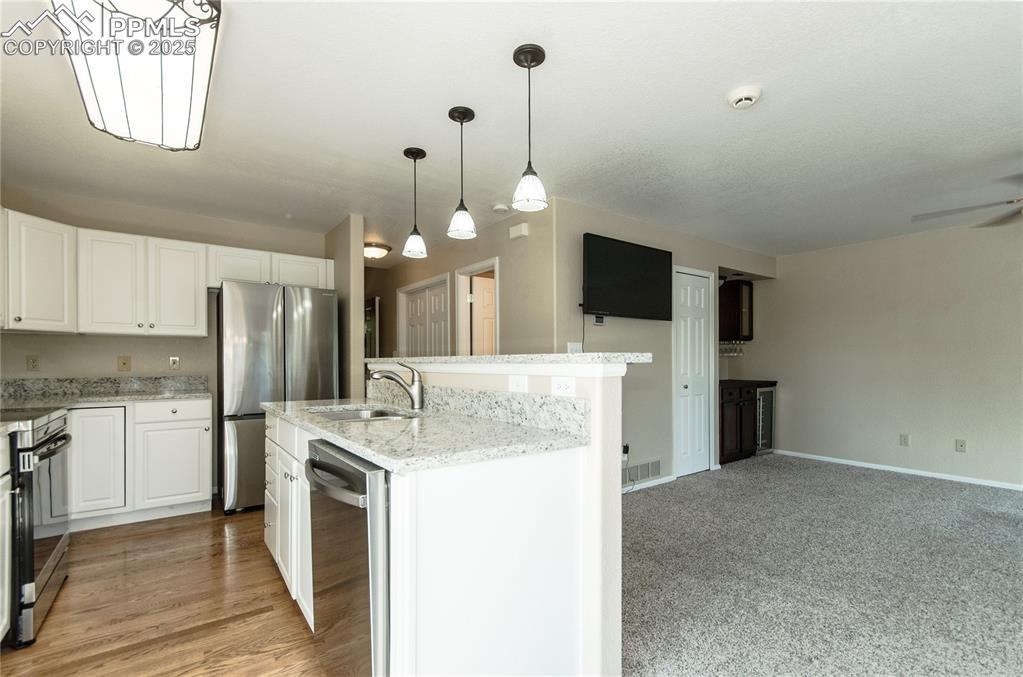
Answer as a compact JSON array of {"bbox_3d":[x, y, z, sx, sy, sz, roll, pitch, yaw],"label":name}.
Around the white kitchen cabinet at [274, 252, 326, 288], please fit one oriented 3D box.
[{"bbox_3d":[-2.042,-0.583,4.057,0.479,0.340,0.320,2,-4,-41],"label":"white kitchen cabinet"}]

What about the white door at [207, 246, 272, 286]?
[{"bbox_3d":[-2.320,-0.591,3.642,0.460,0.350,0.025,1,-2,-37],"label":"white door"}]

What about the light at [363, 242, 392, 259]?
[{"bbox_3d":[-1.400,-0.910,4.346,0.370,0.160,0.370,2,-4,-38],"label":"light"}]

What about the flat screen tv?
[{"bbox_3d":[1.052,-0.499,3.716,1.180,0.655,0.060,2,-4,-38],"label":"flat screen tv"}]

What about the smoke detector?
[{"bbox_3d":[1.122,-1.153,2.039,0.150,0.050,0.150,0,-3,0],"label":"smoke detector"}]

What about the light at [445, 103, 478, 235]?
[{"bbox_3d":[-0.255,-0.850,2.179,0.153,0.633,0.153,0,-3,0],"label":"light"}]

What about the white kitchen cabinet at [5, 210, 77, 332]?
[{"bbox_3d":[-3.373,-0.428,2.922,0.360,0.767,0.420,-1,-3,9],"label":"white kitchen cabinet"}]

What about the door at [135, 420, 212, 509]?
[{"bbox_3d":[-2.517,0.928,3.165,0.450,0.590,0.030,2,-4,-41],"label":"door"}]

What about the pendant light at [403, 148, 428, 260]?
[{"bbox_3d":[-0.591,-0.826,2.596,0.152,0.635,0.152,2,-4,-38],"label":"pendant light"}]

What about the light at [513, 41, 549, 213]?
[{"bbox_3d":[0.077,-0.864,1.755,0.147,0.650,0.147,0,-3,0],"label":"light"}]

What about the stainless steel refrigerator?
[{"bbox_3d":[-2.059,0.479,3.769,0.870,1.770,0.720,2,-4,-41],"label":"stainless steel refrigerator"}]

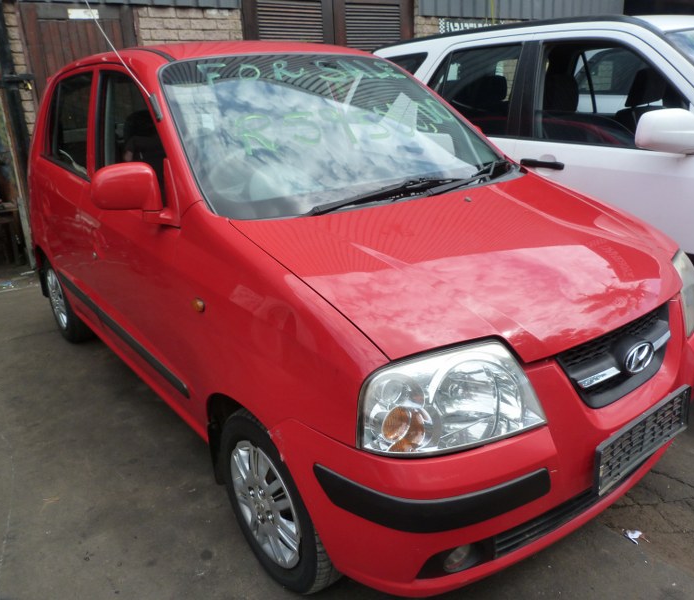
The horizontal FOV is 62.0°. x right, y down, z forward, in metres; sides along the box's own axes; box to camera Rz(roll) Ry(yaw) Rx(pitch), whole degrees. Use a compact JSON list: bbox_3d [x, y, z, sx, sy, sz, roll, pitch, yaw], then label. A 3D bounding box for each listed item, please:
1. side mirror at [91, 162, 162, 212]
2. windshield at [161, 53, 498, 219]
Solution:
[{"bbox_3d":[-0.608,-0.306,1.570,0.172,0.126,0.105,-16,24,-35],"label":"side mirror"},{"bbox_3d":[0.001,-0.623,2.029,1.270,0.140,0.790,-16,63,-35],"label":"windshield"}]

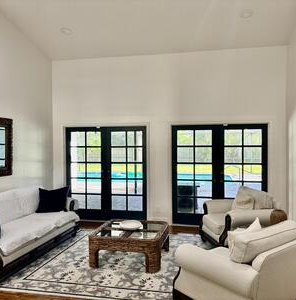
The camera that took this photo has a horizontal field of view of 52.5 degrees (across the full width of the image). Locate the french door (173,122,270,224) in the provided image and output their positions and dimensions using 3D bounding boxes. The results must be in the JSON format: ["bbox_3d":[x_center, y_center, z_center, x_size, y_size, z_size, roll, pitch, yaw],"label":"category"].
[{"bbox_3d":[1.444,0.523,6.121,1.891,2.056,0.080,0,1,11],"label":"french door"}]

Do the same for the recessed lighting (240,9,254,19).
[{"bbox_3d":[1.633,-2.251,4.945,0.200,0.035,0.200,0,-12,11],"label":"recessed lighting"}]

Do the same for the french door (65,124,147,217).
[{"bbox_3d":[-0.918,0.521,6.597,1.856,2.050,0.080,0,1,11],"label":"french door"}]

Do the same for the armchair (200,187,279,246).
[{"bbox_3d":[1.592,1.152,5.362,0.980,0.860,1.000,0,1,-16],"label":"armchair"}]

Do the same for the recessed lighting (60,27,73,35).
[{"bbox_3d":[-1.523,-2.233,5.638,0.200,0.035,0.200,2,-12,0],"label":"recessed lighting"}]

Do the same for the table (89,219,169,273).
[{"bbox_3d":[-0.219,1.381,4.417,0.980,0.425,0.950,0,1,11],"label":"table"}]

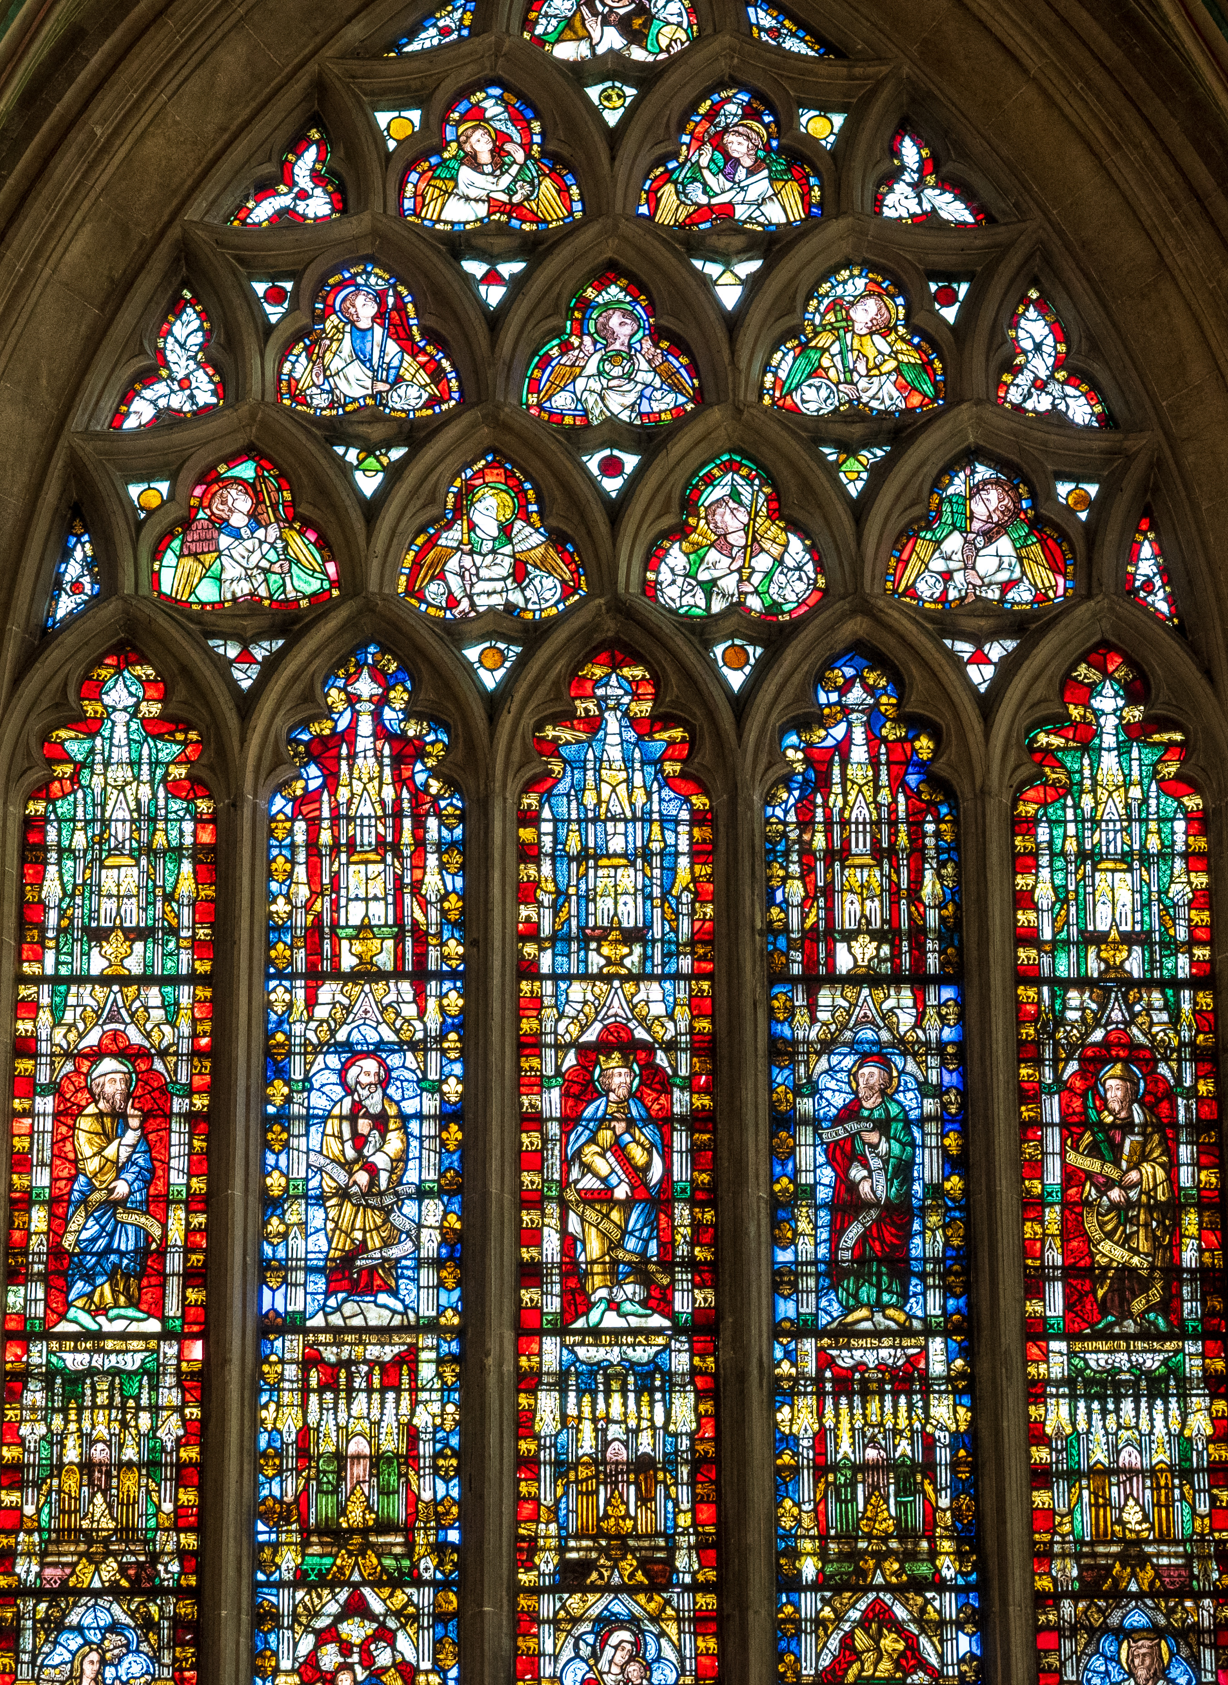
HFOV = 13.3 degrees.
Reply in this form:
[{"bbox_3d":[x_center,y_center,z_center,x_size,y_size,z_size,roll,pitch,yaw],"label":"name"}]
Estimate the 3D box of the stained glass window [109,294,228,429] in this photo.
[{"bbox_3d":[-1.466,-1.584,17.292,0.369,0.497,0.080,0,-19,-1],"label":"stained glass window"}]

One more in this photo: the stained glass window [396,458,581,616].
[{"bbox_3d":[-0.394,-0.996,17.099,0.603,0.582,0.080,0,-19,-1],"label":"stained glass window"}]

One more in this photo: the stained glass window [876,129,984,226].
[{"bbox_3d":[0.889,-1.872,14.823,0.306,0.300,0.060,0,-18,0],"label":"stained glass window"}]

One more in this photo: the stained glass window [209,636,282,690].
[{"bbox_3d":[-1.188,-0.579,16.945,0.235,0.191,0.080,0,-19,-1],"label":"stained glass window"}]

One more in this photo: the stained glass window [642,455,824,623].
[{"bbox_3d":[0.388,-0.996,17.107,0.578,0.583,0.080,0,-19,-1],"label":"stained glass window"}]

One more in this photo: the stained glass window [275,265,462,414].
[{"bbox_3d":[-0.802,-1.652,17.323,0.597,0.555,0.080,0,-19,-1],"label":"stained glass window"}]

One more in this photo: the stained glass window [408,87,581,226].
[{"bbox_3d":[-0.401,-2.282,17.547,0.599,0.518,0.080,0,-19,-1],"label":"stained glass window"}]

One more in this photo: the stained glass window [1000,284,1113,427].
[{"bbox_3d":[1.228,-1.350,14.649,0.319,0.424,0.060,0,-18,0],"label":"stained glass window"}]

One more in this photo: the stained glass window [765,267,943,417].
[{"bbox_3d":[0.790,-1.647,17.338,0.585,0.541,0.080,0,-19,-1],"label":"stained glass window"}]

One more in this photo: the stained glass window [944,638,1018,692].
[{"bbox_3d":[0.999,-0.485,14.361,0.205,0.161,0.060,0,-18,0],"label":"stained glass window"}]

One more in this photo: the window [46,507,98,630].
[{"bbox_3d":[-1.488,-0.754,14.451,0.141,0.361,0.060,0,-18,0],"label":"window"}]

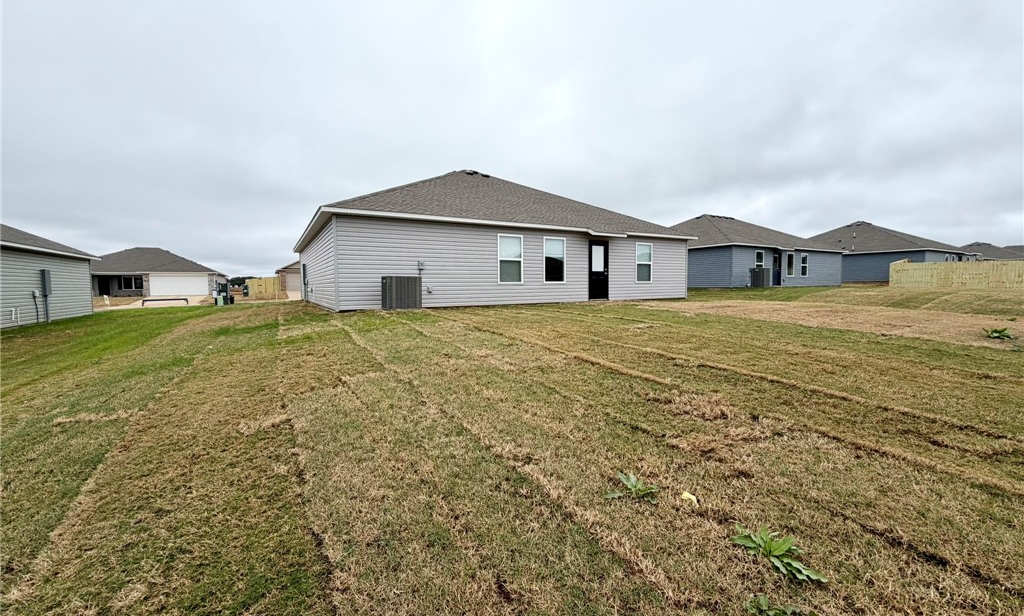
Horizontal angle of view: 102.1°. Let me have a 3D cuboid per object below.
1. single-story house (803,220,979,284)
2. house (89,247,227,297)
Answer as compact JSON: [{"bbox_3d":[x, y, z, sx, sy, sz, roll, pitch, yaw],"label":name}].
[{"bbox_3d":[35.033,-5.537,41.689,14.190,5.990,13.800,-3,4,-30],"label":"single-story house"},{"bbox_3d":[-41.757,-4.126,47.546,14.230,5.650,13.300,-3,4,-30],"label":"house"}]

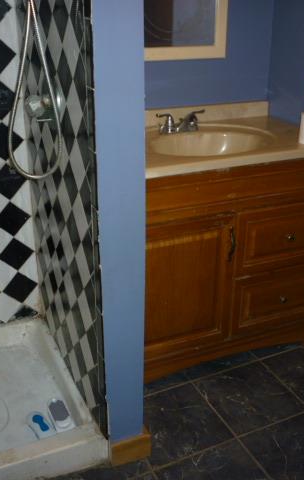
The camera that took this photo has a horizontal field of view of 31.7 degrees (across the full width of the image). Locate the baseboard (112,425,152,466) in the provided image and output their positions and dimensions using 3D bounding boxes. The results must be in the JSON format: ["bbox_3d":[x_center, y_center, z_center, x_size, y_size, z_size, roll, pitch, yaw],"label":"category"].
[{"bbox_3d":[-0.065,0.673,1.712,0.138,0.085,0.025,-11,26,-23],"label":"baseboard"}]

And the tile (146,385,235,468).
[{"bbox_3d":[0.083,0.643,1.897,0.303,0.010,0.313,-11,26,-23],"label":"tile"}]

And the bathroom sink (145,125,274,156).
[{"bbox_3d":[0.214,-0.310,1.996,0.468,0.138,0.408,-11,26,-23],"label":"bathroom sink"}]

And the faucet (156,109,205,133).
[{"bbox_3d":[0.116,-0.447,2.062,0.213,0.070,0.124,-11,26,-23],"label":"faucet"}]

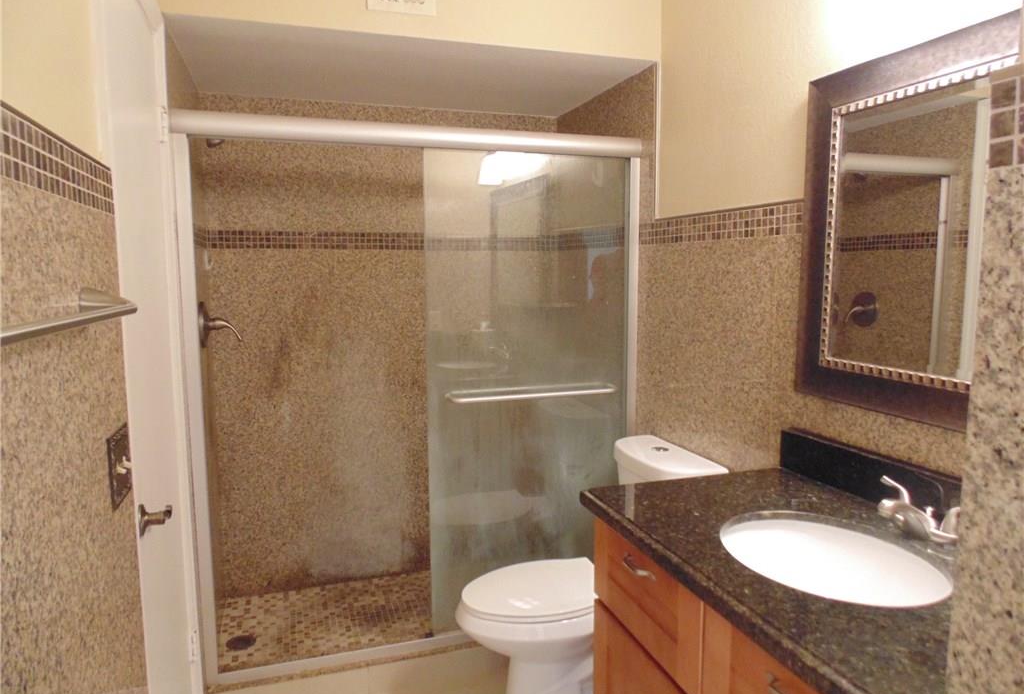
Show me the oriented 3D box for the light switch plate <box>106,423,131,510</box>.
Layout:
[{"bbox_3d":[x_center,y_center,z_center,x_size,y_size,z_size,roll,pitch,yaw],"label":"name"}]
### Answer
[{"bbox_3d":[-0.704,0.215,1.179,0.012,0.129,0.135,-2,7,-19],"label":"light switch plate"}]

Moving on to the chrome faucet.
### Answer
[{"bbox_3d":[0.762,0.321,1.247,0.160,0.096,0.200,-2,7,-19],"label":"chrome faucet"}]

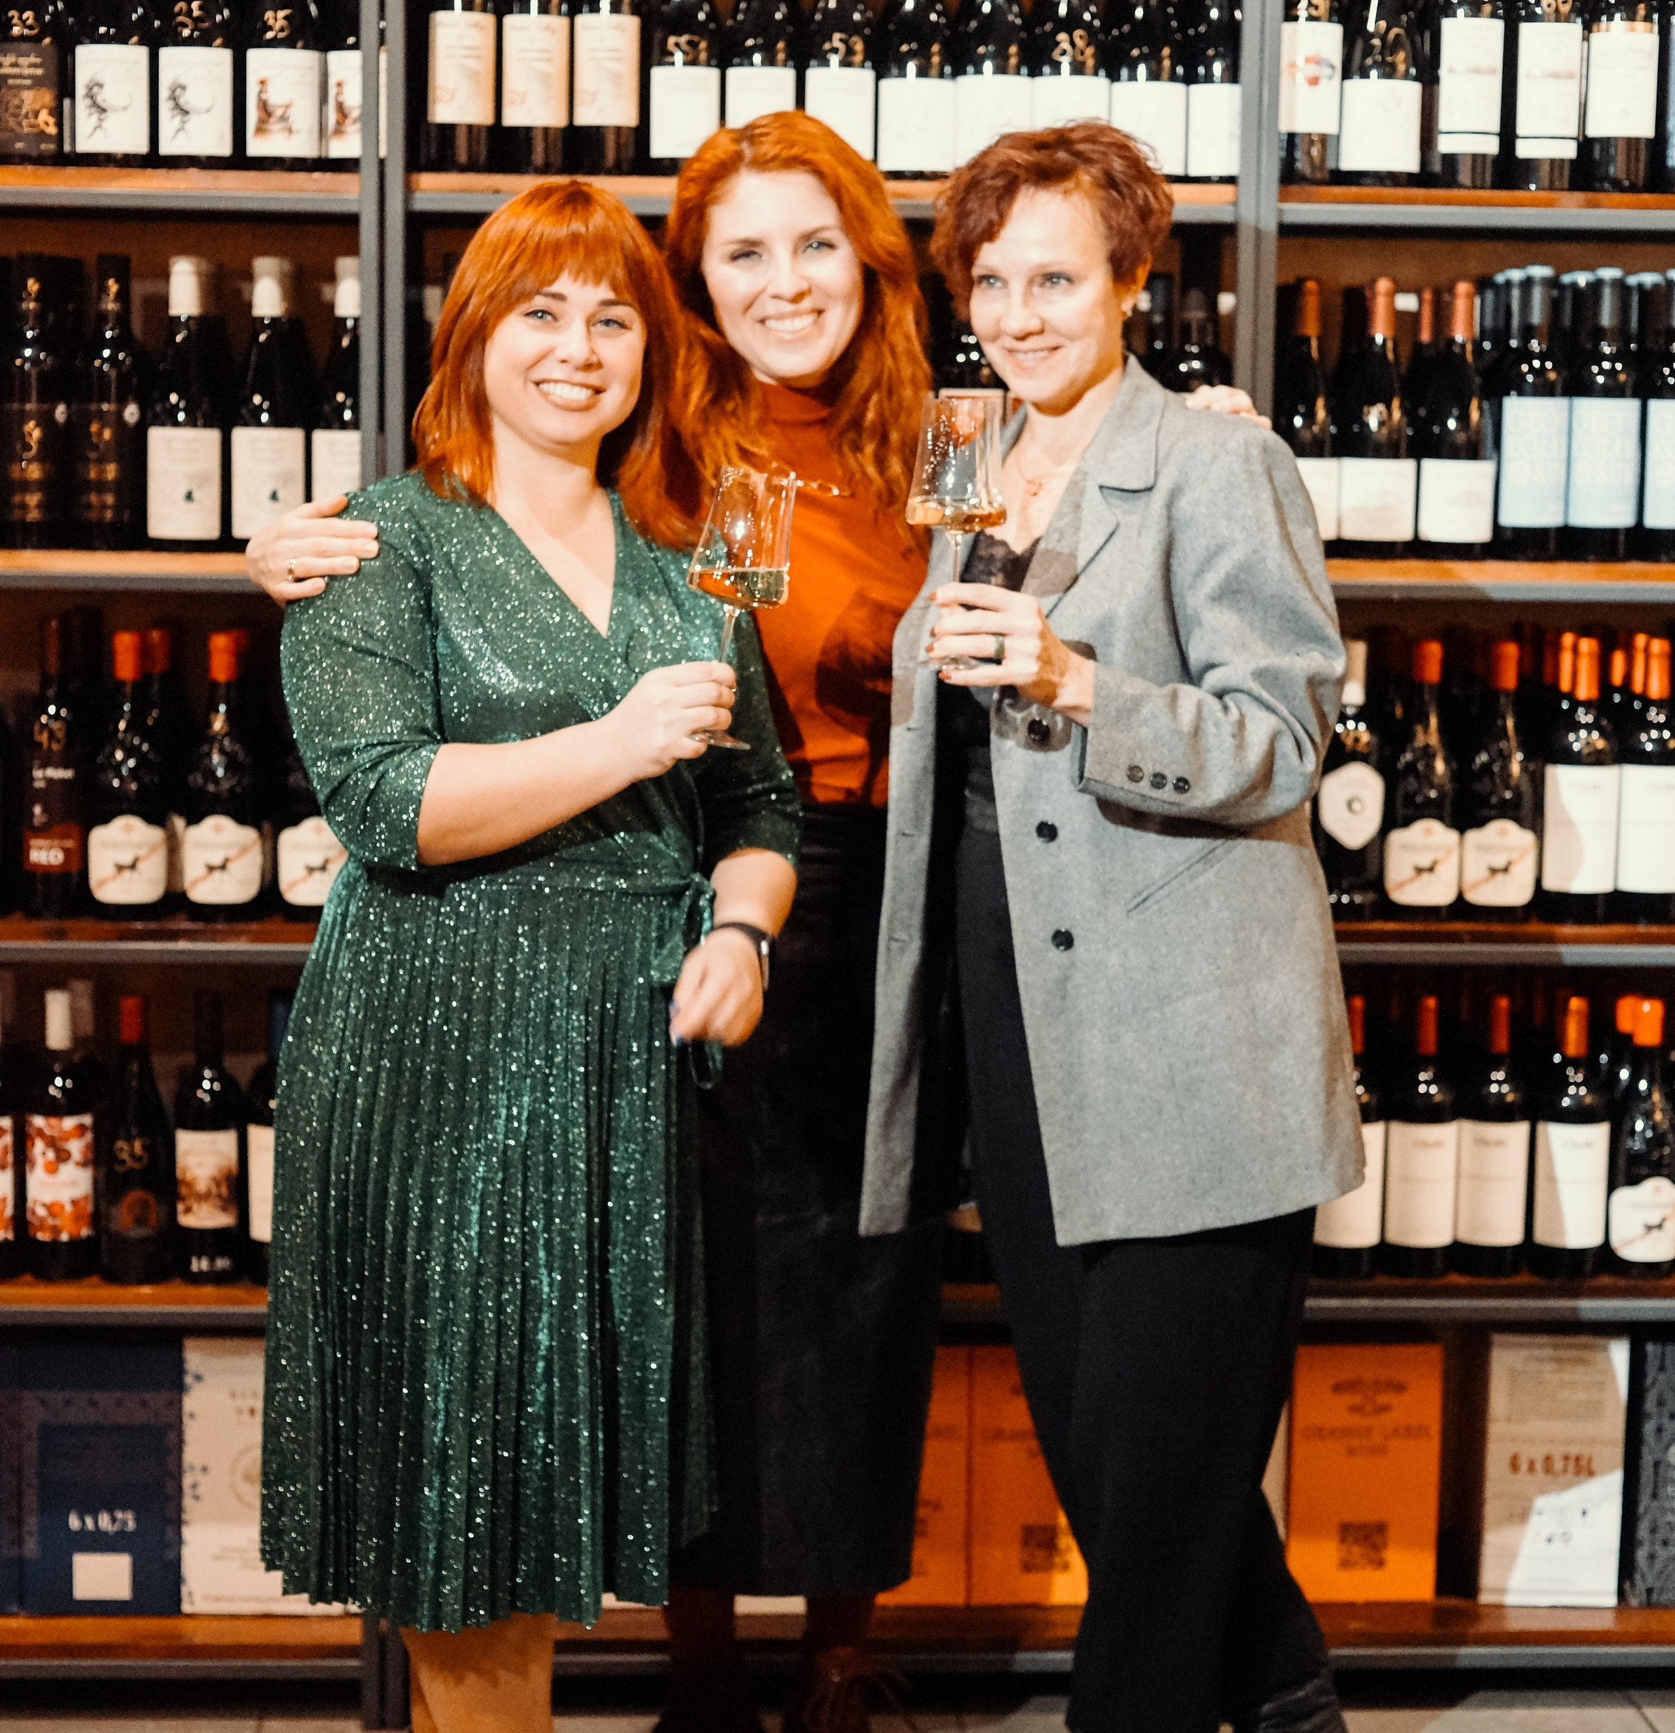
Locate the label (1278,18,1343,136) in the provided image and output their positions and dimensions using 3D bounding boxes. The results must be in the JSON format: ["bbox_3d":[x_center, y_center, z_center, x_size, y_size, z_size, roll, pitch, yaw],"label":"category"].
[{"bbox_3d":[0.513,-0.847,3.757,0.067,0.119,0.029,1,7,0],"label":"label"}]

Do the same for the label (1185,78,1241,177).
[{"bbox_3d":[0.409,-0.776,3.673,0.082,0.097,0.032,0,7,-4],"label":"label"}]

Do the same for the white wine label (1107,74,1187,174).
[{"bbox_3d":[0.331,-0.785,3.722,0.081,0.099,0.030,0,7,-3],"label":"white wine label"}]

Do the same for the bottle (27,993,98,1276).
[{"bbox_3d":[-0.856,0.292,3.841,0.076,0.317,0.076,0,7,-6],"label":"bottle"}]

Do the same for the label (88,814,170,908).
[{"bbox_3d":[-0.747,-0.007,3.676,0.083,0.094,0.031,0,7,-11],"label":"label"}]

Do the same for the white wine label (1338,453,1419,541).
[{"bbox_3d":[0.576,-0.390,3.713,0.081,0.087,0.028,2,7,9],"label":"white wine label"}]

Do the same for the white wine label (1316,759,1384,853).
[{"bbox_3d":[0.572,-0.067,3.856,0.074,0.101,0.030,1,7,1],"label":"white wine label"}]

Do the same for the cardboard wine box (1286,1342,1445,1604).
[{"bbox_3d":[0.598,0.682,4.119,0.174,0.301,0.245,0,7,-3],"label":"cardboard wine box"}]

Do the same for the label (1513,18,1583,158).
[{"bbox_3d":[0.742,-0.811,3.647,0.068,0.139,0.020,0,8,-3],"label":"label"}]

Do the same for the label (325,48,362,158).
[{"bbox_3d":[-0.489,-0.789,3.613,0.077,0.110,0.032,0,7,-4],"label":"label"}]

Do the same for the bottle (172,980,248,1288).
[{"bbox_3d":[-0.678,0.288,3.766,0.077,0.311,0.077,0,7,-4],"label":"bottle"}]

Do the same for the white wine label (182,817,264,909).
[{"bbox_3d":[-0.646,-0.005,3.674,0.081,0.094,0.024,0,8,-3],"label":"white wine label"}]

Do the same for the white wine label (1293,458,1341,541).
[{"bbox_3d":[0.503,-0.396,3.780,0.080,0.087,0.030,0,7,-3],"label":"white wine label"}]

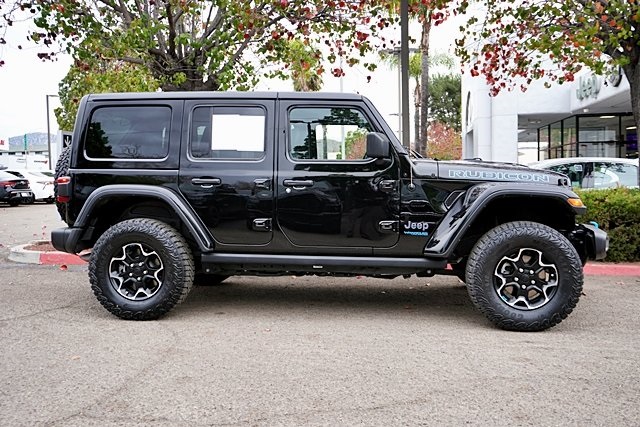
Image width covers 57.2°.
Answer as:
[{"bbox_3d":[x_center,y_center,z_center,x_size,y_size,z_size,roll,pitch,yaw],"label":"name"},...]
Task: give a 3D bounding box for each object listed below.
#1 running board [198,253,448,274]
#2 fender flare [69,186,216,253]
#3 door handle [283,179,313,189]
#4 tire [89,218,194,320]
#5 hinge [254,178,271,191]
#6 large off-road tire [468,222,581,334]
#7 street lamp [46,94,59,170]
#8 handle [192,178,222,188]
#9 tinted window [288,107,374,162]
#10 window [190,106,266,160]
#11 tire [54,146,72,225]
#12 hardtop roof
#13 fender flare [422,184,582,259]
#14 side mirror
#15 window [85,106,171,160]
[{"bbox_3d":[0.012,0.386,4.614,1.921,0.165,0.150,0,4,7],"label":"running board"},{"bbox_3d":[-1.420,0.029,4.707,1.150,0.525,0.170,0,3,7],"label":"fender flare"},{"bbox_3d":[-0.168,-0.226,4.573,0.236,0.078,0.055,0,4,7],"label":"door handle"},{"bbox_3d":[-1.448,0.454,4.793,0.822,0.815,0.285,0,3,7],"label":"tire"},{"bbox_3d":[-0.448,-0.228,4.620,0.136,0.094,0.050,0,4,7],"label":"hinge"},{"bbox_3d":[1.540,0.472,4.449,0.822,0.815,0.285,0,3,7],"label":"large off-road tire"},{"bbox_3d":[-18.078,-4.635,40.000,0.900,6.900,0.300,-1,3,0],"label":"street lamp"},{"bbox_3d":[-0.899,-0.237,4.663,0.242,0.077,0.055,0,4,7],"label":"handle"},{"bbox_3d":[0.087,-0.626,4.599,0.677,0.420,0.040,0,4,7],"label":"tinted window"},{"bbox_3d":[-0.735,-0.643,4.700,0.615,0.435,0.050,0,-2,7],"label":"window"},{"bbox_3d":[-2.176,-0.240,5.601,0.285,0.822,0.822,0,3,7],"label":"tire"},{"bbox_3d":[-0.707,-0.993,5.428,2.330,0.130,1.420,1,3,7],"label":"hardtop roof"},{"bbox_3d":[1.363,0.049,4.401,1.150,0.558,0.240,0,4,7],"label":"fender flare"},{"bbox_3d":[0.437,-0.503,4.357,0.165,0.190,0.220,0,4,7],"label":"side mirror"},{"bbox_3d":[-1.577,-0.655,4.796,0.715,0.445,0.050,0,-2,7],"label":"window"}]

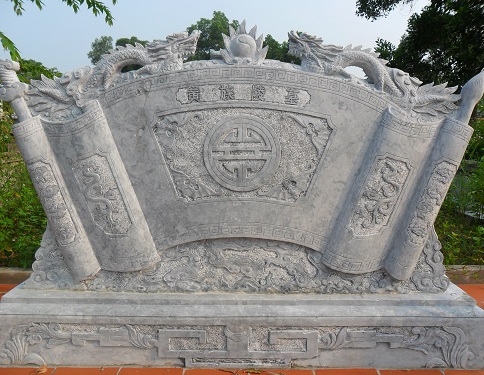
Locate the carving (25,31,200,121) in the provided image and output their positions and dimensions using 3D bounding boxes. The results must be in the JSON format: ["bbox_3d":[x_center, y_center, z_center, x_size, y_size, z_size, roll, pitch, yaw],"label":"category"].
[{"bbox_3d":[-0.796,-0.690,2.435,1.064,0.524,0.200,0,6,0],"label":"carving"}]

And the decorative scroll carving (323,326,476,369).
[{"bbox_3d":[0.951,0.977,2.399,0.938,0.271,0.050,0,6,0],"label":"decorative scroll carving"}]

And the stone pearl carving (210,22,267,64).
[{"bbox_3d":[-0.015,-0.884,2.397,0.344,0.249,0.170,0,6,0],"label":"stone pearl carving"}]

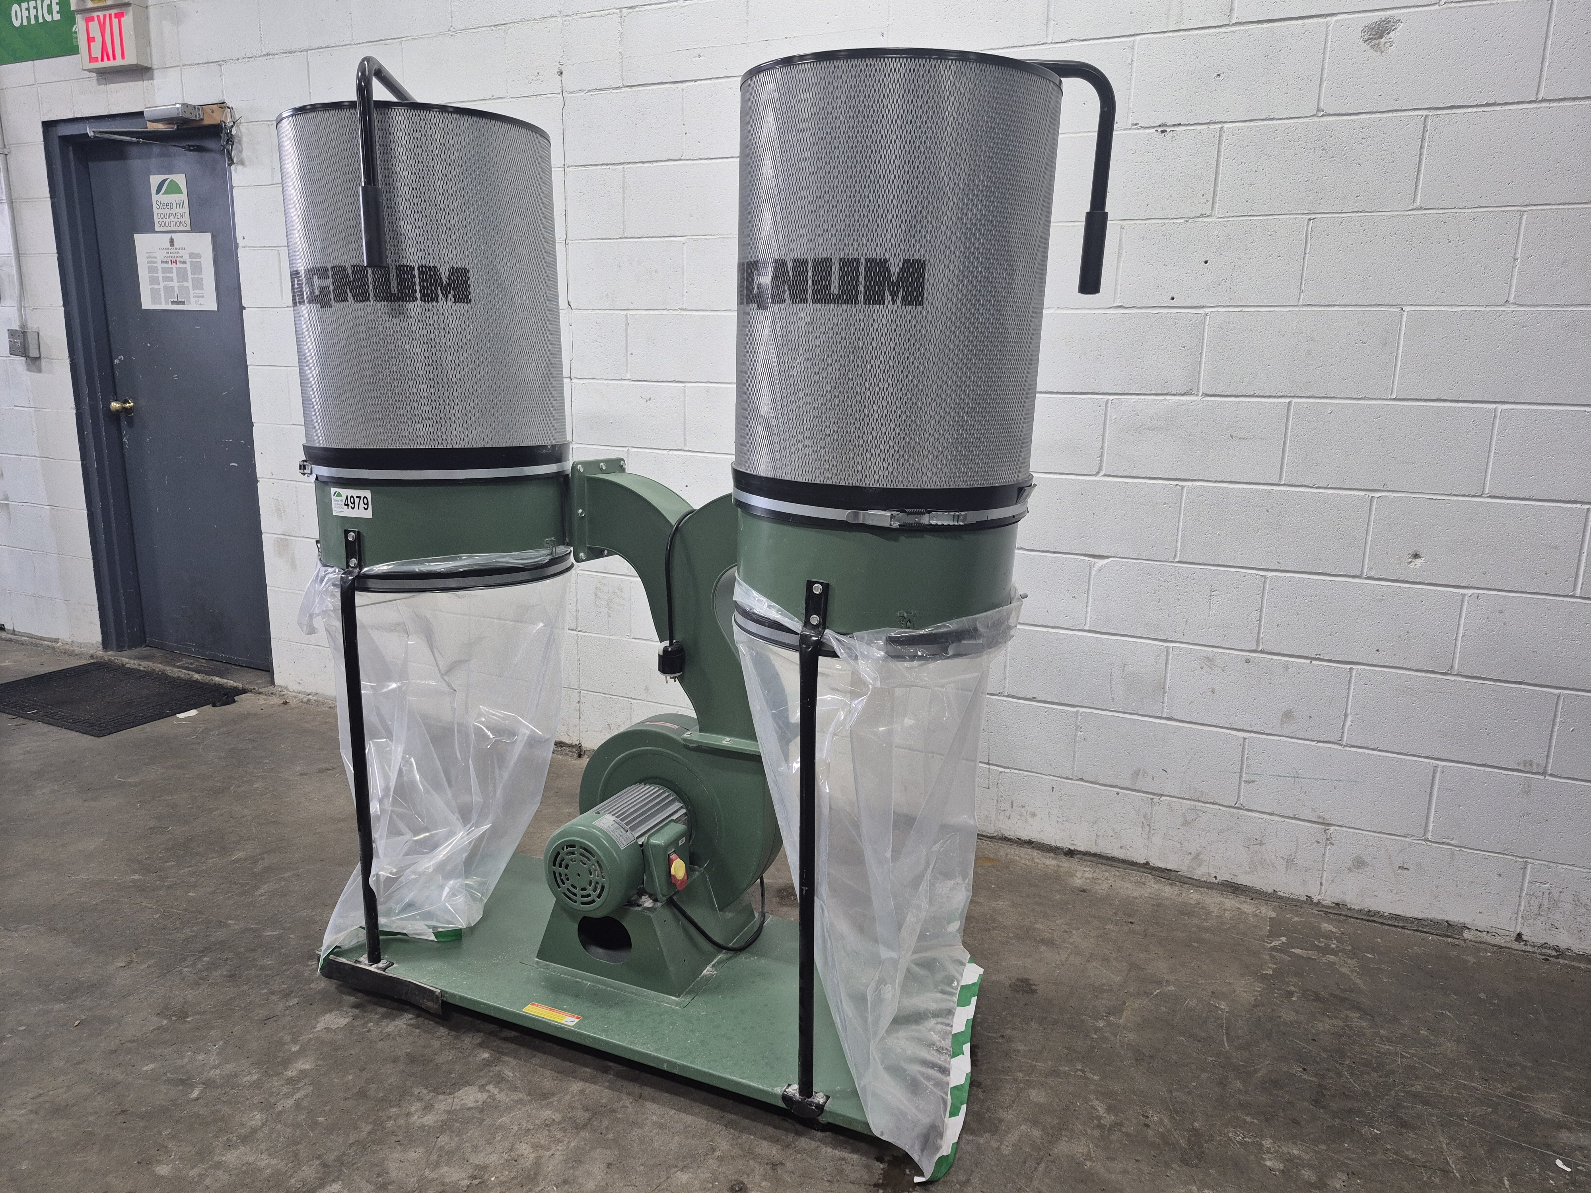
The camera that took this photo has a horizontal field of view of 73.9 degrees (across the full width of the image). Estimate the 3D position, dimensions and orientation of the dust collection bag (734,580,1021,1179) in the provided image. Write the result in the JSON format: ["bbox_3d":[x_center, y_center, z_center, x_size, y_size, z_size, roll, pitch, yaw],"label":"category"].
[{"bbox_3d":[0.112,0.407,1.883,0.500,0.870,0.550,7,12,24],"label":"dust collection bag"}]

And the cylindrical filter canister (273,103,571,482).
[{"bbox_3d":[-0.709,-0.575,2.108,0.500,0.645,0.500,7,12,24],"label":"cylindrical filter canister"}]

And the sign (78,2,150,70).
[{"bbox_3d":[-2.432,-1.999,3.781,0.285,0.210,0.080,7,12,24],"label":"sign"}]

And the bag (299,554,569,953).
[{"bbox_3d":[-0.750,0.295,2.256,0.500,0.810,0.540,7,12,24],"label":"bag"}]

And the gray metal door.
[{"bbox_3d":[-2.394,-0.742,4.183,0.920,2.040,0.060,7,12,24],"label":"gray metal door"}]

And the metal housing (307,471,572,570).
[{"bbox_3d":[-0.716,-0.168,2.187,0.485,0.185,0.485,7,12,24],"label":"metal housing"}]

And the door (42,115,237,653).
[{"bbox_3d":[-2.422,-0.746,4.122,1.010,2.090,0.100,7,12,24],"label":"door"}]

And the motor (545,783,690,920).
[{"bbox_3d":[-0.338,0.494,2.080,0.210,0.185,0.275,7,12,24],"label":"motor"}]

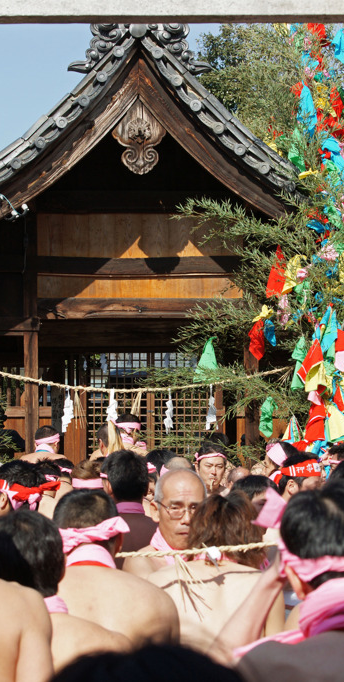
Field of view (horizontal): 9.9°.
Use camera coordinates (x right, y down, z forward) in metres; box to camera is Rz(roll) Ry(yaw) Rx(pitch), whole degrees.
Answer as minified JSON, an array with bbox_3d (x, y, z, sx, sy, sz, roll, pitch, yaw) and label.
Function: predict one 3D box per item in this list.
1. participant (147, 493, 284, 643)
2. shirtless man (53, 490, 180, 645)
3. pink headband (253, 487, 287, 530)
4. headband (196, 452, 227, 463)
[{"bbox_3d":[0.123,1.199,5.467,0.480,1.562,0.420,0,-2,-11],"label":"participant"},{"bbox_3d":[-0.199,1.170,5.017,0.500,1.582,0.420,0,-2,-2],"label":"shirtless man"},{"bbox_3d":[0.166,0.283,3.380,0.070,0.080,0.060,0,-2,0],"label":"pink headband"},{"bbox_3d":[0.197,0.582,9.900,0.165,0.050,0.180,0,-2,-2],"label":"headband"}]

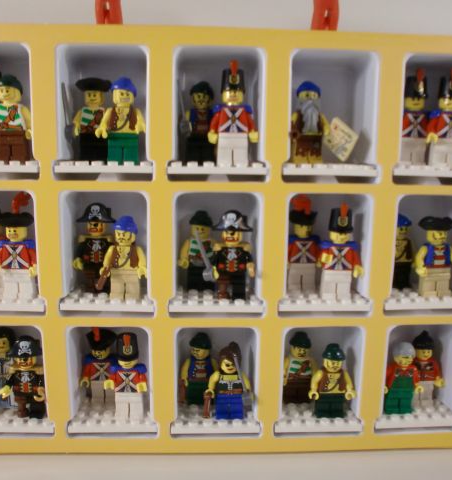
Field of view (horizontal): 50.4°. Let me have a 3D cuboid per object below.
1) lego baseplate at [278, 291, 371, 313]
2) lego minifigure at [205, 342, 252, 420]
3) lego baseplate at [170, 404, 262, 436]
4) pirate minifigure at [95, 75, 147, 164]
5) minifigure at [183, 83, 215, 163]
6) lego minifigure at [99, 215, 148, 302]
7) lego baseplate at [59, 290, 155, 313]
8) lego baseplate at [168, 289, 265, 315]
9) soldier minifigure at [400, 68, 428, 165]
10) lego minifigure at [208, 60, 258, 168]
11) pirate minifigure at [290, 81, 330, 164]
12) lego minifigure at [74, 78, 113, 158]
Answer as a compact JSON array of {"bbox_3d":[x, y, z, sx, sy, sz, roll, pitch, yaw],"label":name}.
[{"bbox_3d":[0.052,0.032,0.269,0.048,0.005,0.032,0,10,-2],"label":"lego baseplate"},{"bbox_3d":[0.002,0.078,0.264,0.026,0.043,0.018,0,10,-2],"label":"lego minifigure"},{"bbox_3d":[-0.006,0.099,0.274,0.048,0.005,0.032,0,10,-2],"label":"lego baseplate"},{"bbox_3d":[-0.051,-0.059,0.239,0.025,0.043,0.017,0,10,-2],"label":"pirate minifigure"},{"bbox_3d":[-0.013,-0.061,0.256,0.025,0.043,0.017,0,10,-2],"label":"minifigure"},{"bbox_3d":[-0.054,0.010,0.250,0.025,0.044,0.015,0,9,-2],"label":"lego minifigure"},{"bbox_3d":[-0.062,0.032,0.264,0.048,0.005,0.032,0,10,-2],"label":"lego baseplate"},{"bbox_3d":[-0.005,0.032,0.261,0.048,0.005,0.032,0,9,-2],"label":"lego baseplate"},{"bbox_3d":[0.102,-0.065,0.259,0.026,0.053,0.015,0,10,-2],"label":"soldier minifigure"},{"bbox_3d":[0.004,-0.063,0.241,0.026,0.052,0.015,0,10,-2],"label":"lego minifigure"},{"bbox_3d":[0.044,-0.060,0.251,0.021,0.045,0.014,0,9,-2],"label":"pirate minifigure"},{"bbox_3d":[-0.070,-0.062,0.253,0.025,0.045,0.017,0,10,-2],"label":"lego minifigure"}]

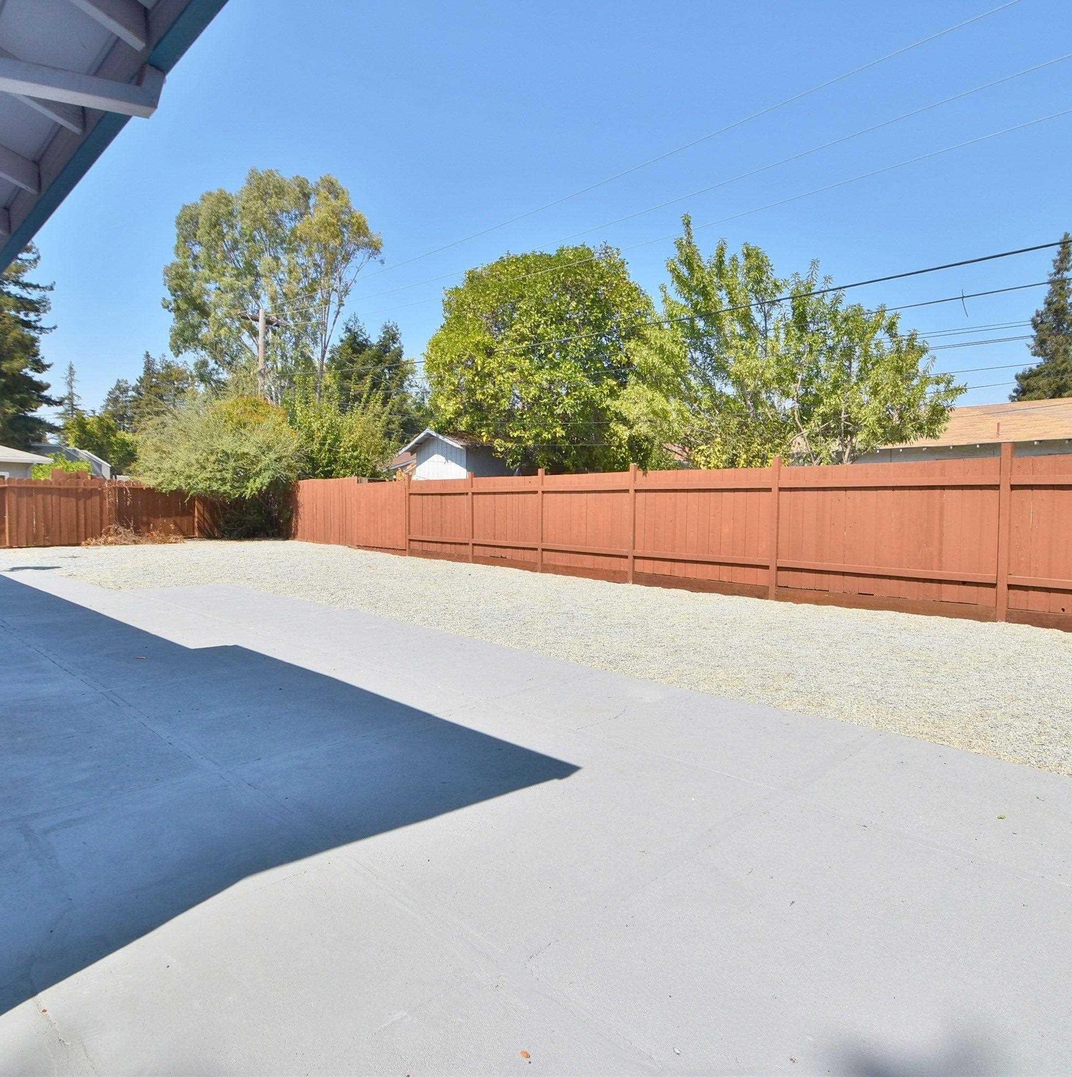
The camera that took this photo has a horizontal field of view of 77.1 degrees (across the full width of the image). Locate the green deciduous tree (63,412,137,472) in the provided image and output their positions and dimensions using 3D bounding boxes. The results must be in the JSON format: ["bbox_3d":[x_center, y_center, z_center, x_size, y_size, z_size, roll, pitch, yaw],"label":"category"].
[{"bbox_3d":[-21.095,-3.375,32.877,3.476,5.702,3.476,-2,3,-33],"label":"green deciduous tree"}]

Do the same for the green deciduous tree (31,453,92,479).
[{"bbox_3d":[-15.771,-1.415,22.462,1.789,2.919,1.789,-2,4,-35],"label":"green deciduous tree"}]

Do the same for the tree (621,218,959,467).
[{"bbox_3d":[4.543,-2.635,12.580,5.814,6.619,5.814,1,3,20],"label":"tree"}]

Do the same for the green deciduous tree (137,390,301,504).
[{"bbox_3d":[-9.728,-2.144,20.720,4.684,4.630,4.684,-1,3,-25],"label":"green deciduous tree"}]

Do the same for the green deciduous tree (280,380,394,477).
[{"bbox_3d":[-6.573,-2.608,22.398,3.700,5.423,3.700,-1,3,-16],"label":"green deciduous tree"}]

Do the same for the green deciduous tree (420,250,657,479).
[{"bbox_3d":[0.090,-3.381,16.648,5.634,7.639,5.634,0,3,0],"label":"green deciduous tree"}]

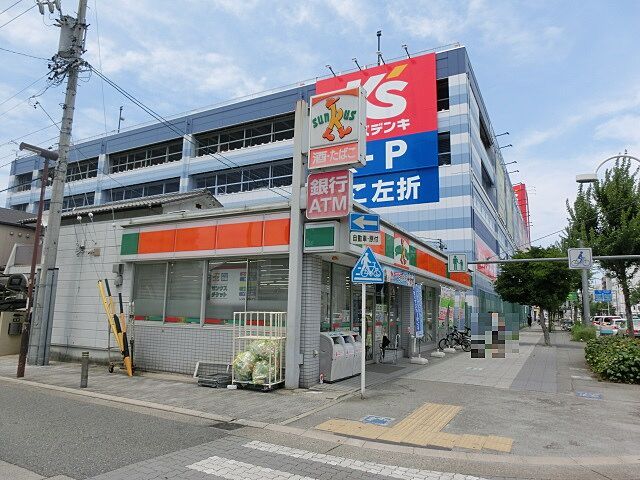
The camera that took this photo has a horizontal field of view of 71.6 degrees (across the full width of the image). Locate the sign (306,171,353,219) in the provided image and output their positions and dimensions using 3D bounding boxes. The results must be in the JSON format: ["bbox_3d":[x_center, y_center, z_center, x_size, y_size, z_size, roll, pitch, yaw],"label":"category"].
[{"bbox_3d":[0.206,-0.926,9.335,0.990,0.970,0.160,-4,-10,27],"label":"sign"}]

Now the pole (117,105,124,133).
[{"bbox_3d":[-19.449,-11.651,43.130,0.400,3.050,0.400,-4,-10,28],"label":"pole"}]

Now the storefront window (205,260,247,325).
[{"bbox_3d":[-2.212,1.222,10.375,1.250,1.601,0.100,-4,-10,27],"label":"storefront window"}]

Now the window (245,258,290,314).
[{"bbox_3d":[-1.132,1.151,9.825,1.189,1.611,0.100,-4,-10,27],"label":"window"}]

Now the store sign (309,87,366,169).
[{"bbox_3d":[0.382,-2.316,9.475,1.170,1.620,0.370,-4,-10,27],"label":"store sign"}]

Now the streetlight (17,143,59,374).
[{"bbox_3d":[-6.693,0.433,10.156,0.200,5.260,0.900,-4,-10,27],"label":"streetlight"}]

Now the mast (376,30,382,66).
[{"bbox_3d":[4.108,-13.137,30.633,0.320,2.820,0.320,-4,-10,28],"label":"mast"}]

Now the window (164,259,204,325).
[{"bbox_3d":[-3.331,1.287,10.946,1.265,1.595,0.100,-4,-10,27],"label":"window"}]

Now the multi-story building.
[{"bbox_3d":[-0.414,2.283,61.758,50.400,18.000,55.000,-4,-10,28],"label":"multi-story building"}]

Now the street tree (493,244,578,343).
[{"bbox_3d":[10.782,2.827,22.200,3.800,4.950,3.700,1,-9,0],"label":"street tree"}]

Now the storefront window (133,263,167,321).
[{"bbox_3d":[-4.429,1.349,11.507,1.214,1.595,0.100,-4,-10,27],"label":"storefront window"}]

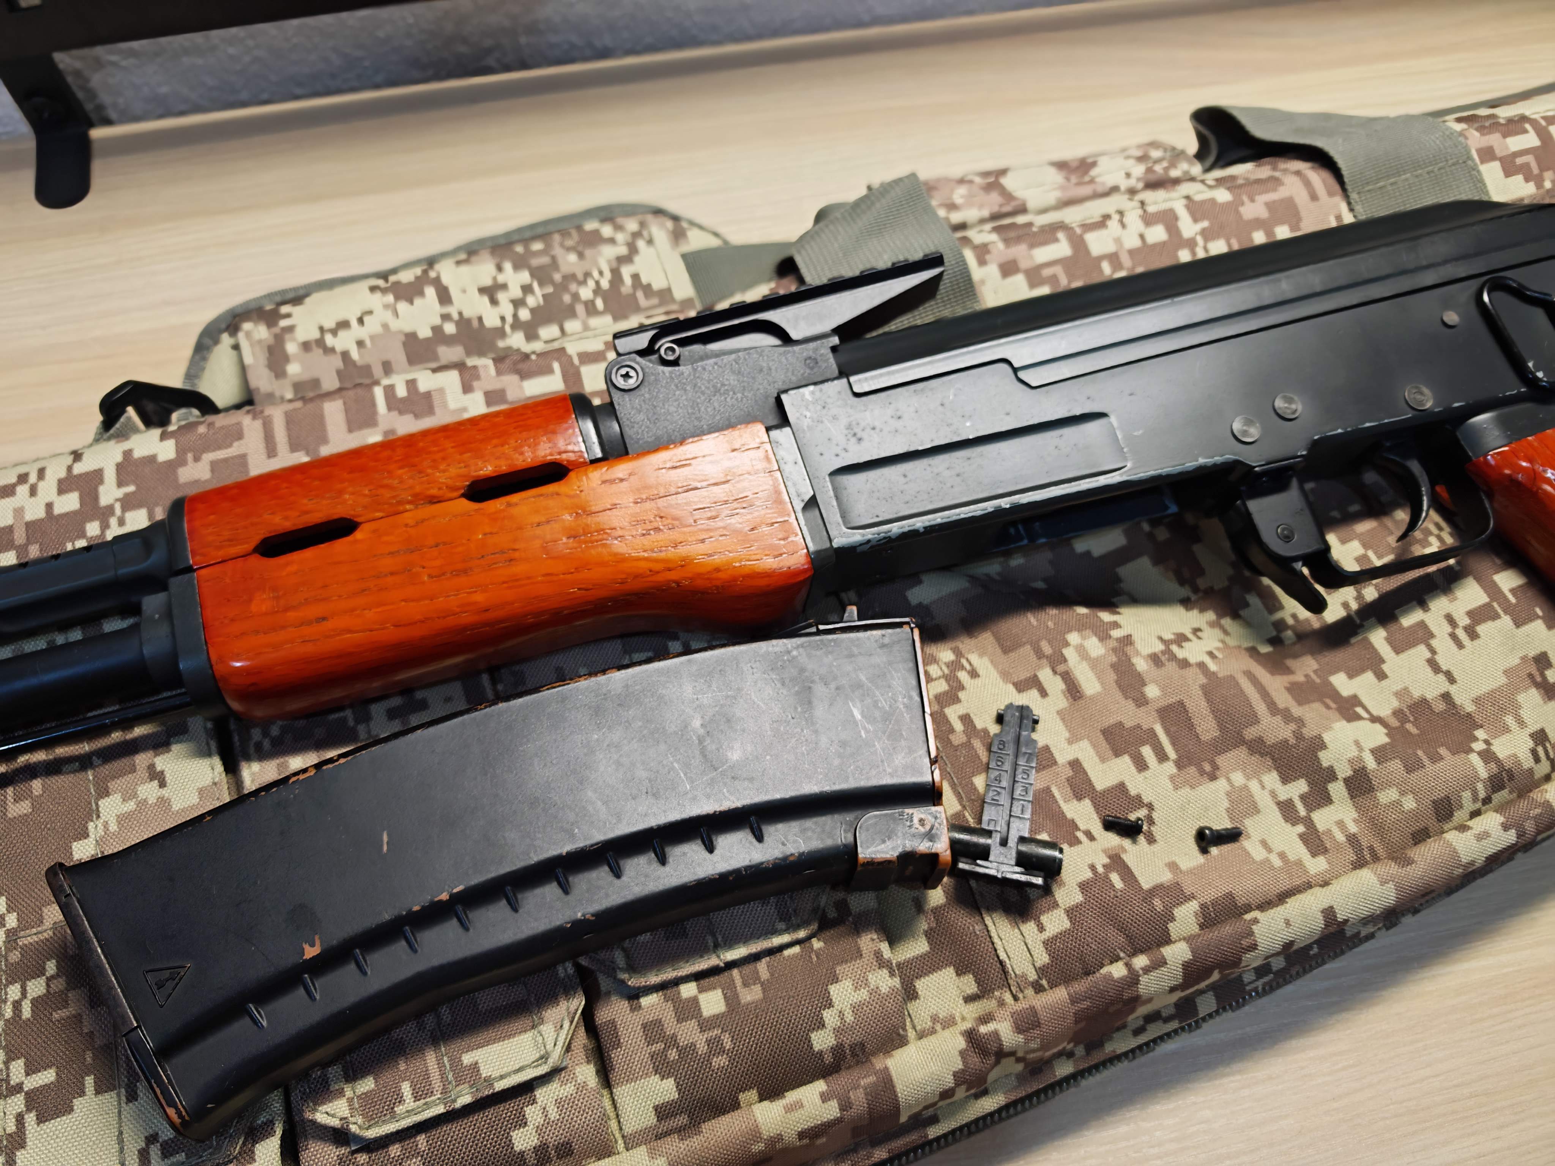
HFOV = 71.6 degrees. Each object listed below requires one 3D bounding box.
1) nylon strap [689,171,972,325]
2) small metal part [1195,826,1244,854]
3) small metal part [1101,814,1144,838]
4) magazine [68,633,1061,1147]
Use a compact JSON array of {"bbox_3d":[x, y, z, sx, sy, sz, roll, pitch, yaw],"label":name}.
[{"bbox_3d":[0.018,-0.111,0.361,0.090,0.030,0.044,-15,69,-8],"label":"nylon strap"},{"bbox_3d":[0.121,0.069,0.294,0.013,0.005,0.005,-8,68,-6],"label":"small metal part"},{"bbox_3d":[0.094,0.066,0.294,0.011,0.005,0.005,10,67,2],"label":"small metal part"},{"bbox_3d":[-0.056,0.067,0.276,0.228,0.028,0.074,-16,69,-10],"label":"magazine"}]

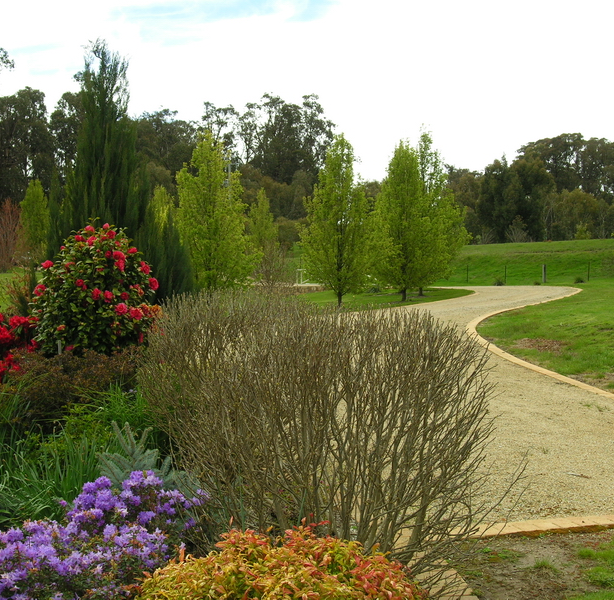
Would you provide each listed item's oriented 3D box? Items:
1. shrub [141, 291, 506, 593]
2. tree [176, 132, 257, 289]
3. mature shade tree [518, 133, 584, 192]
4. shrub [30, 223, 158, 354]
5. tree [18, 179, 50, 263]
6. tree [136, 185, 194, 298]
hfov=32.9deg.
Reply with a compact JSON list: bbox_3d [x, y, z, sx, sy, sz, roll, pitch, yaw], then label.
[{"bbox_3d":[0.094,0.769,5.900,2.000,1.450,1.600,0,2,0],"label":"shrub"},{"bbox_3d":[-3.568,-3.351,41.000,3.230,6.500,3.230,0,2,0],"label":"tree"},{"bbox_3d":[28.096,-11.481,120.000,8.080,15.690,8.080,0,2,0],"label":"mature shade tree"},{"bbox_3d":[-1.880,0.075,9.200,1.110,1.520,1.110,0,2,0],"label":"shrub"},{"bbox_3d":[-17.357,-4.855,66.000,2.030,5.710,2.030,0,2,0],"label":"tree"},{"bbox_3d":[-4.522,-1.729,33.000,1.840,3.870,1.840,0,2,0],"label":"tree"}]

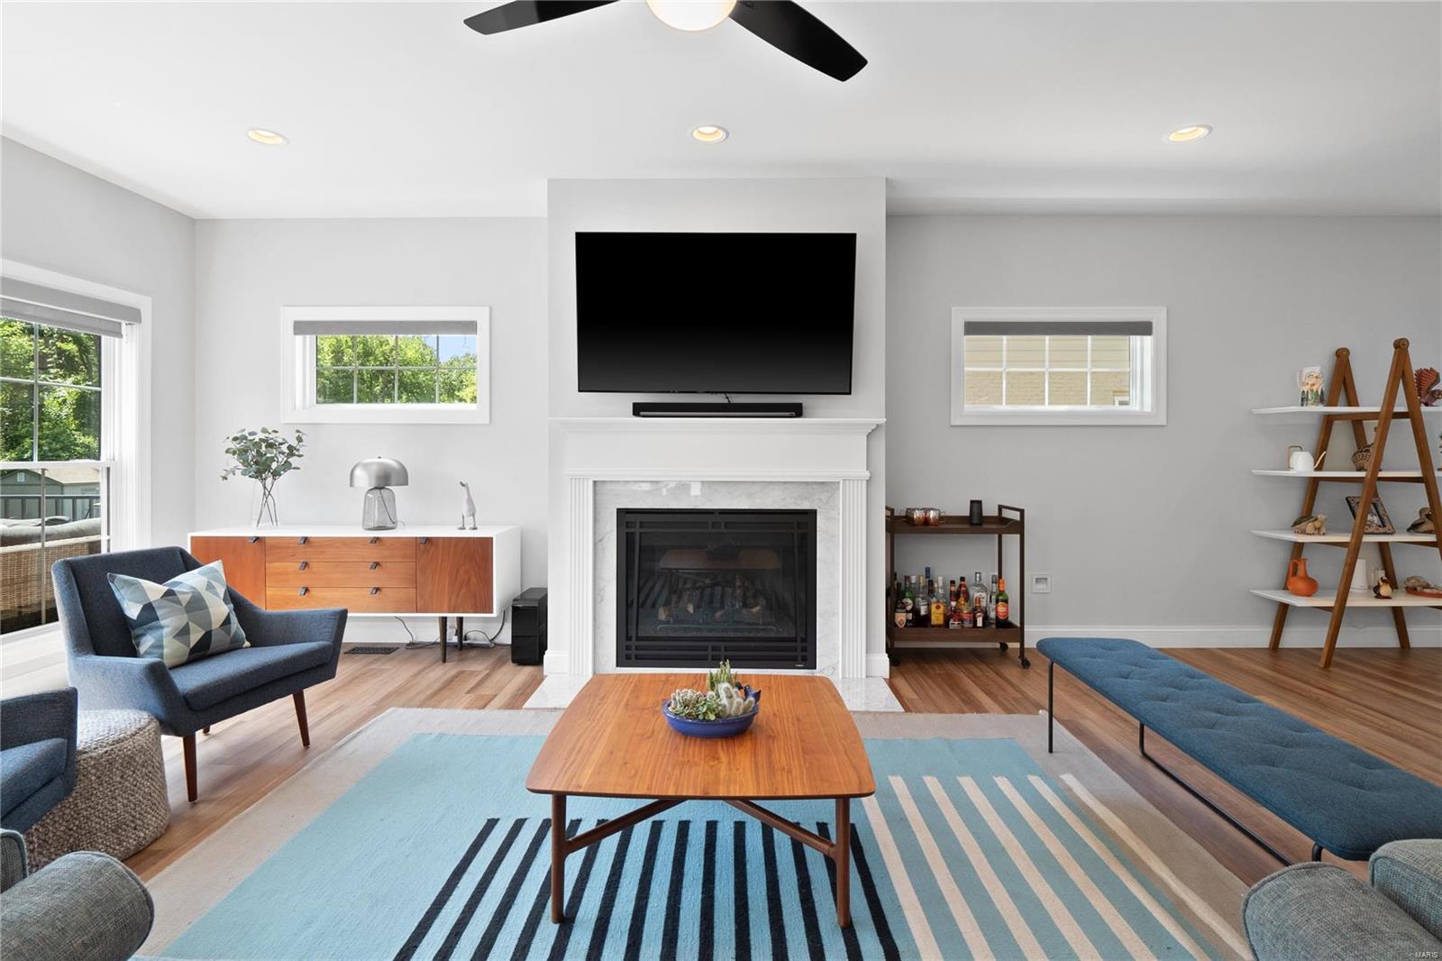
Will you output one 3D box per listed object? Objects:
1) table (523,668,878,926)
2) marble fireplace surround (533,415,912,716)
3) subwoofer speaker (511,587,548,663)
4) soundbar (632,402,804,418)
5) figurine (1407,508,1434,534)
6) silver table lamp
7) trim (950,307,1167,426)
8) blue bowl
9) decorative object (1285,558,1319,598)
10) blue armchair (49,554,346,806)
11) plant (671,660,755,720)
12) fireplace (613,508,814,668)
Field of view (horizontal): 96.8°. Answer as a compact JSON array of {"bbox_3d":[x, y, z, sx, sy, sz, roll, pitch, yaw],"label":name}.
[{"bbox_3d":[-0.037,0.956,2.035,0.930,0.390,0.890,0,2,1],"label":"table"},{"bbox_3d":[-0.027,0.380,3.310,1.830,1.420,0.450,0,1,1],"label":"marble fireplace surround"},{"bbox_3d":[-1.132,0.878,3.890,0.160,0.370,0.360,0,1,1],"label":"subwoofer speaker"},{"bbox_3d":[-0.014,-0.377,3.470,0.900,0.085,0.130,0,1,1],"label":"soundbar"},{"bbox_3d":[4.250,0.237,3.870,0.100,0.157,0.165,0,2,-18],"label":"figurine"},{"bbox_3d":[-2.096,0.078,3.930,0.320,0.440,0.320,0,2,1],"label":"silver table lamp"},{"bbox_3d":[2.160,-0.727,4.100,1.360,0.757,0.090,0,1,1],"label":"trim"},{"bbox_3d":[-0.029,0.728,2.030,0.310,0.110,0.230,0,1,1],"label":"blue bowl"},{"bbox_3d":[3.509,0.587,3.860,0.155,0.225,0.145,1,2,26],"label":"decorative object"},{"bbox_3d":[-2.132,0.717,2.577,0.800,0.820,0.740,1,2,16],"label":"blue armchair"},{"bbox_3d":[-0.025,0.652,2.040,0.275,0.145,0.190,0,1,1],"label":"plant"},{"bbox_3d":[-0.022,0.606,3.600,1.100,0.870,0.240,0,2,1],"label":"fireplace"}]

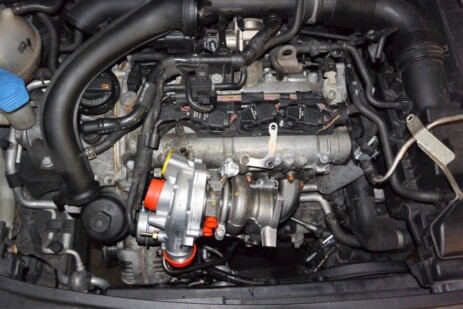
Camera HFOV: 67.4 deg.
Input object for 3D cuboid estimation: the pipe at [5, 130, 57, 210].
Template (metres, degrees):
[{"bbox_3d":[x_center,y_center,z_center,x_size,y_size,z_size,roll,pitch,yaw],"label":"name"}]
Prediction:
[{"bbox_3d":[-0.388,0.030,0.681,0.108,0.070,0.145,0,60,0],"label":"pipe"}]

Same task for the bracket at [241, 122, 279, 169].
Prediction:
[{"bbox_3d":[0.044,-0.015,0.575,0.064,0.025,0.080,0,60,0],"label":"bracket"}]

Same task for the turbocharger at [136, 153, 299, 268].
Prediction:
[{"bbox_3d":[-0.019,0.099,0.585,0.265,0.150,0.155,0,60,0],"label":"turbocharger"}]

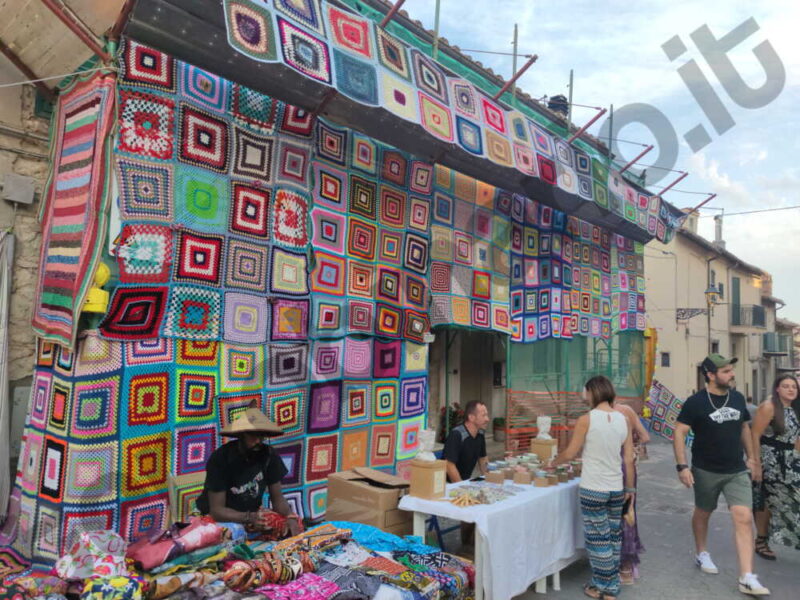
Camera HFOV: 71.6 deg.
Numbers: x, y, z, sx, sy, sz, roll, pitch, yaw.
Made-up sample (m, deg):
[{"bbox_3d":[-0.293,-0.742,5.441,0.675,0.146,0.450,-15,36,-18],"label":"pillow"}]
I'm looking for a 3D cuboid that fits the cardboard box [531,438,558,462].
[{"bbox_3d":[1.276,1.363,4.893,0.180,0.240,0.180,-2,-6,40],"label":"cardboard box"}]

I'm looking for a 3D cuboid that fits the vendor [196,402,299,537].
[{"bbox_3d":[-1.127,1.443,4.040,0.620,1.320,0.700,3,-5,-25],"label":"vendor"}]

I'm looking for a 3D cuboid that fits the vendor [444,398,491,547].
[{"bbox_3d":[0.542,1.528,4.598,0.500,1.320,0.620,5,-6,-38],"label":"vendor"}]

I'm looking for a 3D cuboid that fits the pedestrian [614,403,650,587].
[{"bbox_3d":[1.795,1.404,4.410,0.380,1.600,0.440,-3,-6,45],"label":"pedestrian"}]

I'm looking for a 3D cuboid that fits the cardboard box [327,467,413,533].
[{"bbox_3d":[-0.242,1.669,4.405,0.620,0.420,0.350,-3,-6,45],"label":"cardboard box"}]

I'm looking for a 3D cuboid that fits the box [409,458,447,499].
[{"bbox_3d":[0.203,1.264,3.946,0.180,0.240,0.180,-2,-6,40],"label":"box"}]

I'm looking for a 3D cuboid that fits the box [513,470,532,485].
[{"bbox_3d":[0.965,1.397,4.368,0.130,0.076,0.090,-2,-6,40],"label":"box"}]

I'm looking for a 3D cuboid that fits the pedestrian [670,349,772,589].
[{"bbox_3d":[2.557,1.331,4.447,0.600,1.790,0.500,2,-4,-10],"label":"pedestrian"}]

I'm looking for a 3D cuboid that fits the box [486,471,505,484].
[{"bbox_3d":[0.750,1.392,4.368,0.125,0.076,0.090,-2,-6,40],"label":"box"}]

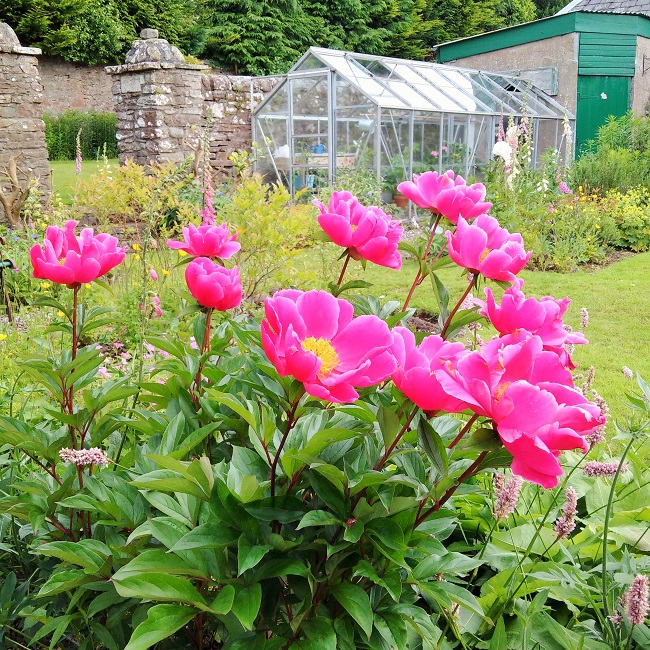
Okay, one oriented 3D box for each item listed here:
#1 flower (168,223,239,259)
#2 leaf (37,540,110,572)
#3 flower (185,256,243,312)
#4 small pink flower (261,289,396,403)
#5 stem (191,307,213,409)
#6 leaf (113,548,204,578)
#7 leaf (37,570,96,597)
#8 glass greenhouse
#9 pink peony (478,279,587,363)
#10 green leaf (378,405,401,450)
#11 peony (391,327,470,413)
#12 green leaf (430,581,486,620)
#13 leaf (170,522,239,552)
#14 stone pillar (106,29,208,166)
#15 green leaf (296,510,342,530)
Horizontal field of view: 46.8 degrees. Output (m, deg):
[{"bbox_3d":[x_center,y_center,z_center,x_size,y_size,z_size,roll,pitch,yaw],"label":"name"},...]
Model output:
[{"bbox_3d":[-0.199,-0.138,1.230,0.118,0.058,0.115,-1,13,0],"label":"flower"},{"bbox_3d":[-0.318,0.294,0.950,0.095,0.030,0.045,6,11,-15],"label":"leaf"},{"bbox_3d":[-0.175,-0.065,1.180,0.091,0.082,0.090,-1,13,0],"label":"flower"},{"bbox_3d":[0.005,0.025,0.900,0.150,0.118,0.115,-4,13,-14],"label":"small pink flower"},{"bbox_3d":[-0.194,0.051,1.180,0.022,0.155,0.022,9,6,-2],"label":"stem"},{"bbox_3d":[-0.203,0.293,0.920,0.115,0.030,0.050,-3,13,-12],"label":"leaf"},{"bbox_3d":[-0.327,0.327,0.950,0.082,0.030,0.045,-19,18,-18],"label":"leaf"},{"bbox_3d":[1.474,-2.560,10.307,1.870,1.920,4.920,10,17,40],"label":"glass greenhouse"},{"bbox_3d":[0.280,-0.006,1.020,0.138,0.105,0.115,2,13,11],"label":"pink peony"},{"bbox_3d":[0.082,0.131,0.960,0.029,0.056,0.022,-1,13,0],"label":"green leaf"},{"bbox_3d":[0.140,0.058,0.980,0.108,0.105,0.105,-2,13,-6],"label":"peony"},{"bbox_3d":[0.164,0.339,0.920,0.085,0.030,0.040,29,24,21],"label":"green leaf"},{"bbox_3d":[-0.139,0.243,0.860,0.082,0.028,0.050,-1,13,0],"label":"leaf"},{"bbox_3d":[-2.190,-2.741,9.835,0.920,2.150,0.920,10,17,40],"label":"stone pillar"},{"bbox_3d":[-0.007,0.239,0.920,0.058,0.022,0.030,-9,14,-15],"label":"green leaf"}]

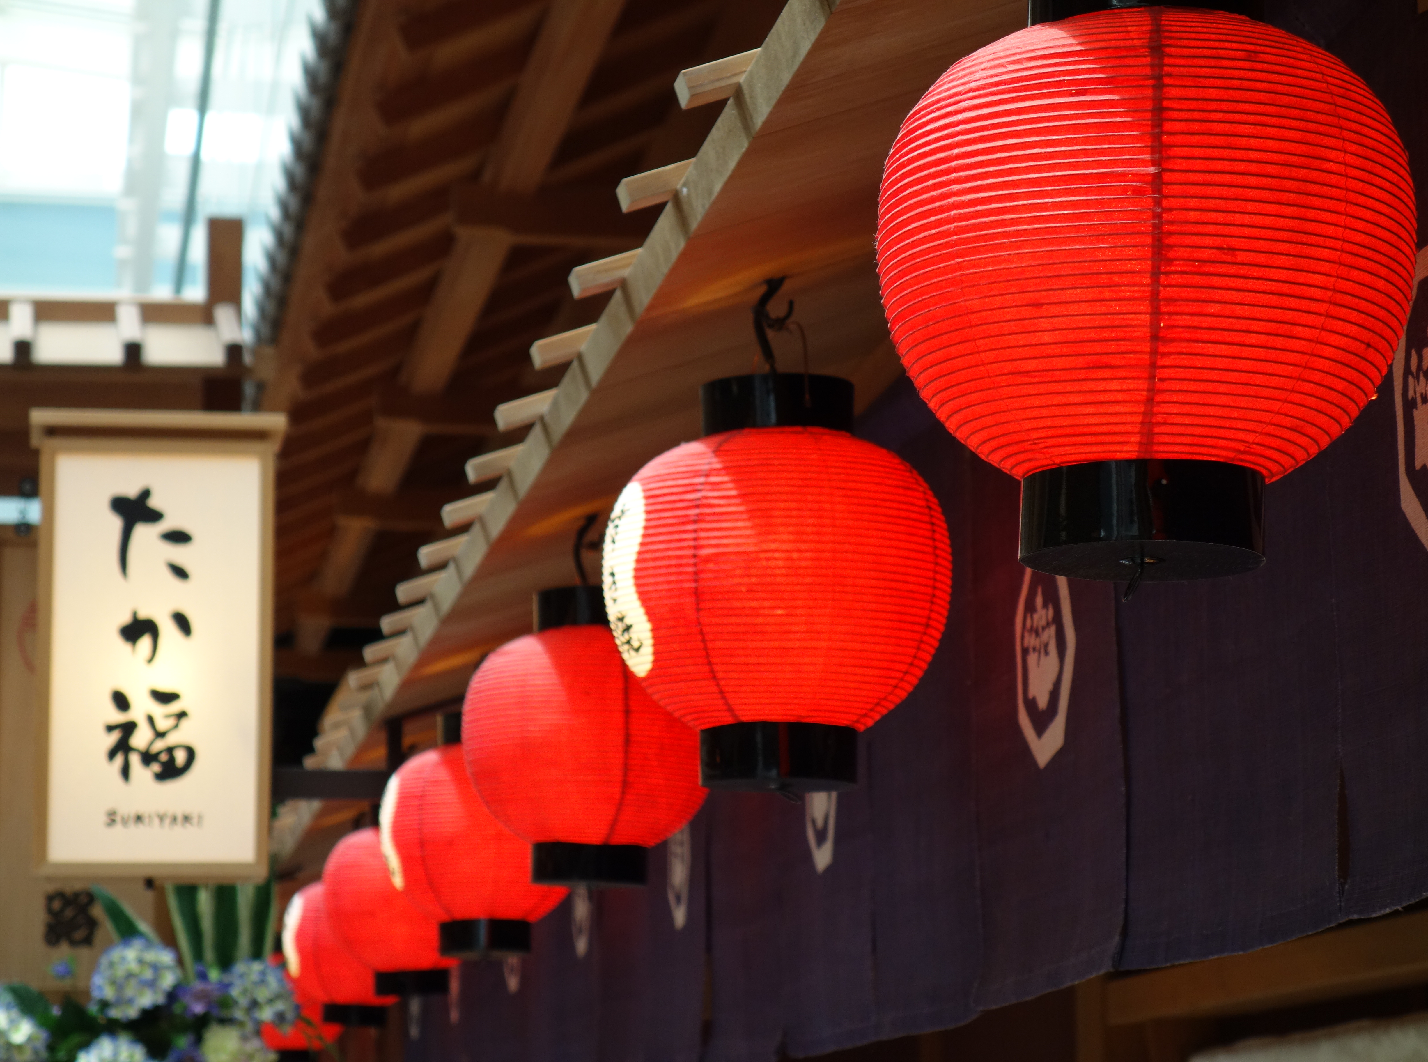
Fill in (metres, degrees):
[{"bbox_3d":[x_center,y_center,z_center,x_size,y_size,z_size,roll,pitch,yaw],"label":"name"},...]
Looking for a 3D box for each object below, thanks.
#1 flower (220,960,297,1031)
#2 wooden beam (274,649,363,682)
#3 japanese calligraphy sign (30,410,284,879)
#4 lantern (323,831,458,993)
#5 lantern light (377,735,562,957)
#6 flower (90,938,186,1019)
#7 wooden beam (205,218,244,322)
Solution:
[{"bbox_3d":[-0.948,0.968,9.200,0.149,0.140,0.150,1,-9,-8],"label":"flower"},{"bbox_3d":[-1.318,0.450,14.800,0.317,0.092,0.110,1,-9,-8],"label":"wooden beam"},{"bbox_3d":[-1.098,0.228,8.755,0.481,0.908,0.170,1,-9,-8],"label":"japanese calligraphy sign"},{"bbox_3d":[-0.685,0.834,10.015,0.383,0.442,0.383,1,-9,-8],"label":"lantern"},{"bbox_3d":[-0.421,0.559,8.190,0.383,0.442,0.383,1,-9,-8],"label":"lantern light"},{"bbox_3d":[-1.201,0.933,9.200,0.188,0.161,0.180,1,-9,-8],"label":"flower"},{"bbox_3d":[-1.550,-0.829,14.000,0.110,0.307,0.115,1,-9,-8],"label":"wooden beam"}]

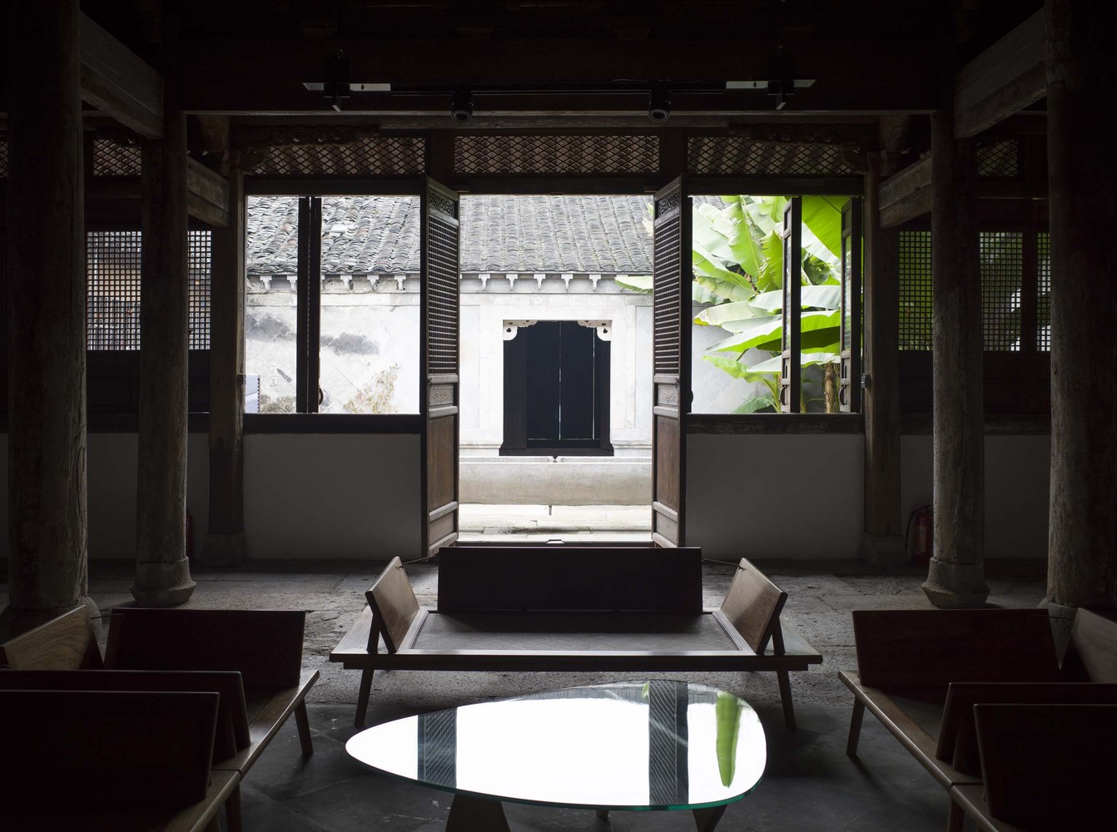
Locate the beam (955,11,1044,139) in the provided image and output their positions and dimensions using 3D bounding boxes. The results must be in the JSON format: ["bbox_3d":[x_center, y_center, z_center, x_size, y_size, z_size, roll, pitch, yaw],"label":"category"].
[{"bbox_3d":[2.690,-1.990,5.770,0.200,0.460,1.200,0,1,0],"label":"beam"}]

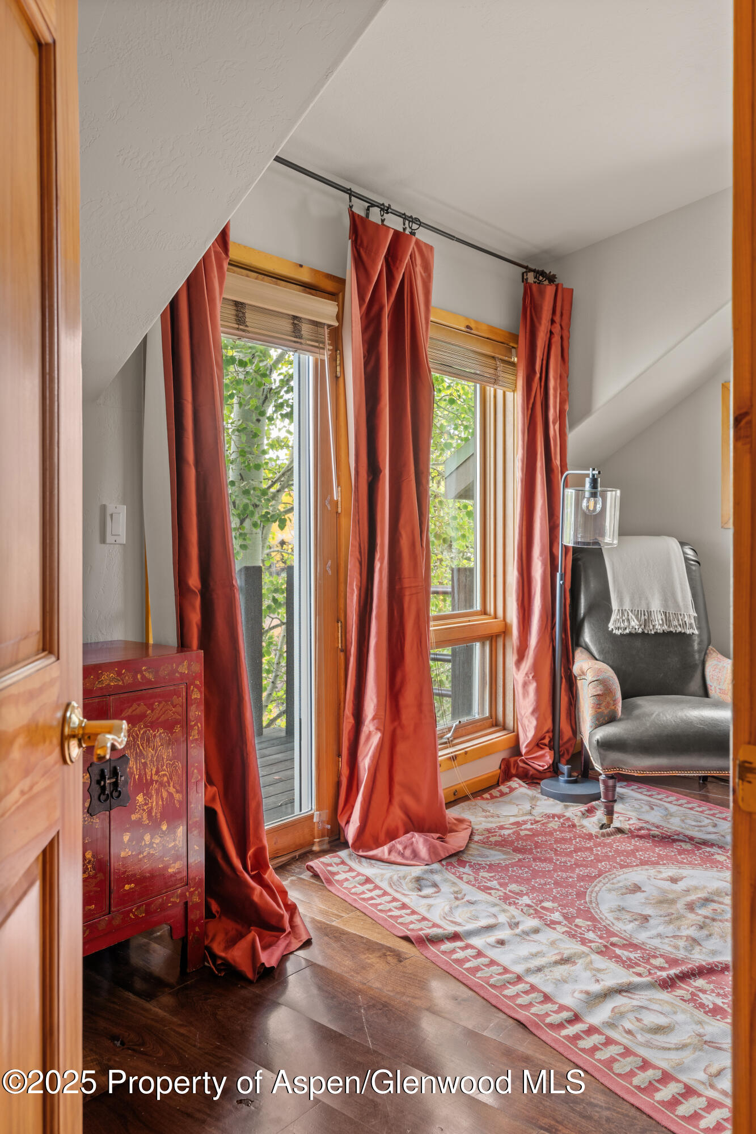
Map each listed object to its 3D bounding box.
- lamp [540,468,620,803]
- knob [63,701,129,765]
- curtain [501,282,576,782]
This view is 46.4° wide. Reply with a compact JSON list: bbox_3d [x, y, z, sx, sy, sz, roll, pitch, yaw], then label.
[{"bbox_3d":[0.906,0.290,3.926,0.360,1.463,0.277,2,2,40],"label":"lamp"},{"bbox_3d":[-0.339,0.201,1.055,0.072,0.078,0.135,0,2,-6],"label":"knob"},{"bbox_3d":[0.781,-0.169,4.260,0.220,2.375,0.410,2,2,40],"label":"curtain"}]

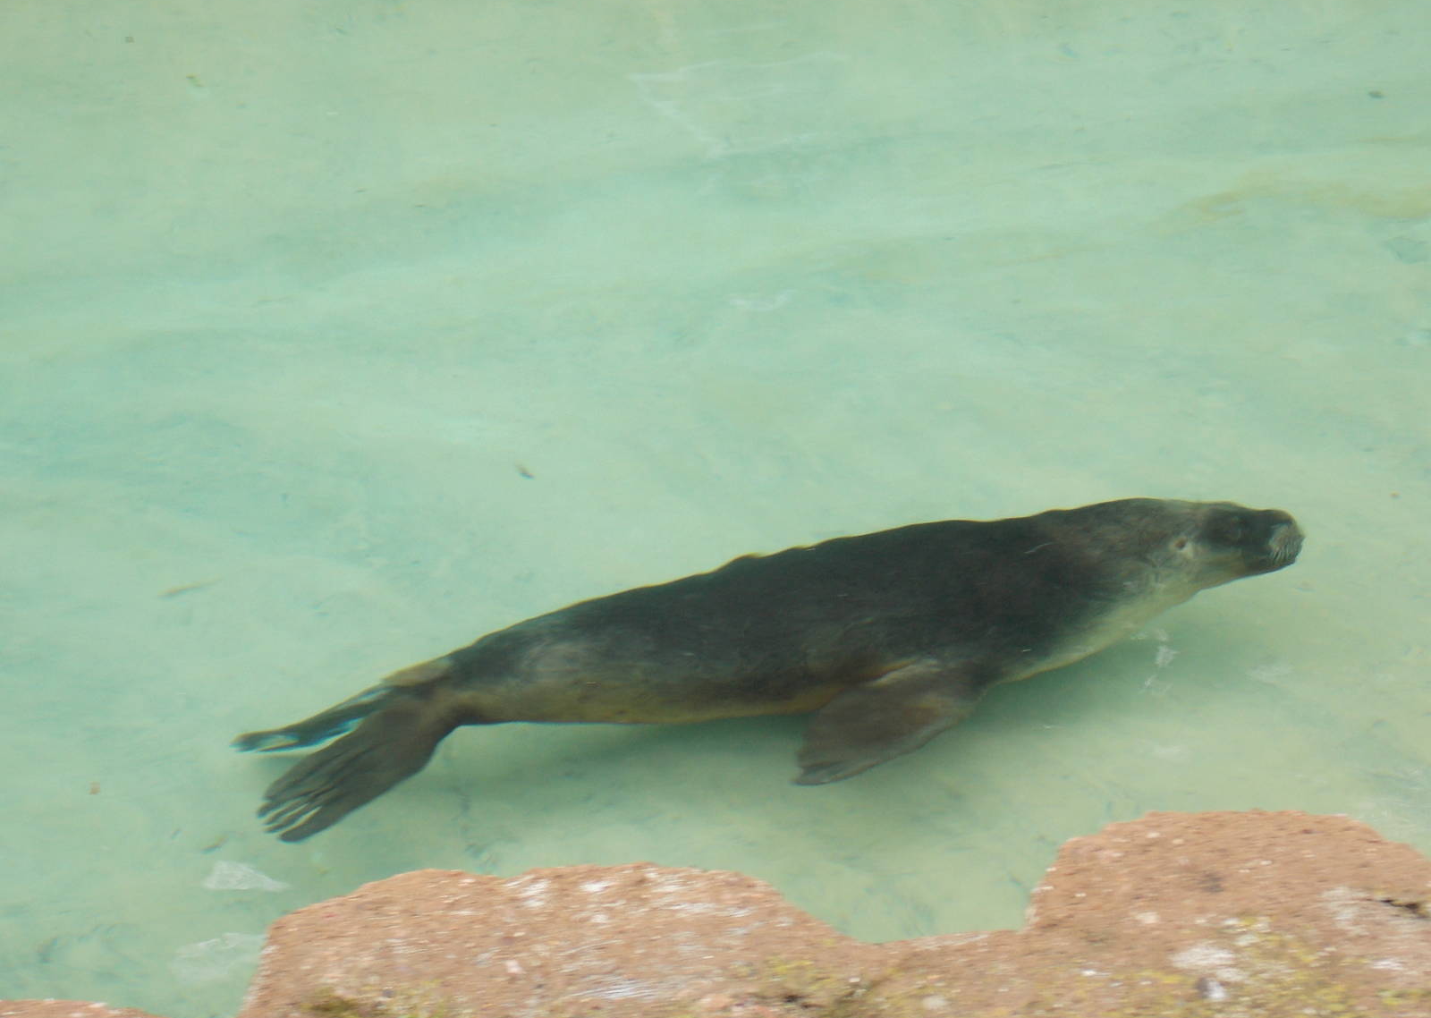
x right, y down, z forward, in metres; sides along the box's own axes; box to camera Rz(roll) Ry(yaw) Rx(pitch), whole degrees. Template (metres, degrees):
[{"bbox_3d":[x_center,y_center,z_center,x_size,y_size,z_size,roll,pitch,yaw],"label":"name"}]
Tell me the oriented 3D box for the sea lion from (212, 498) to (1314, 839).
[{"bbox_3d":[0.108,0.290,8.600,2.140,0.430,0.640,-12,29,-12],"label":"sea lion"}]

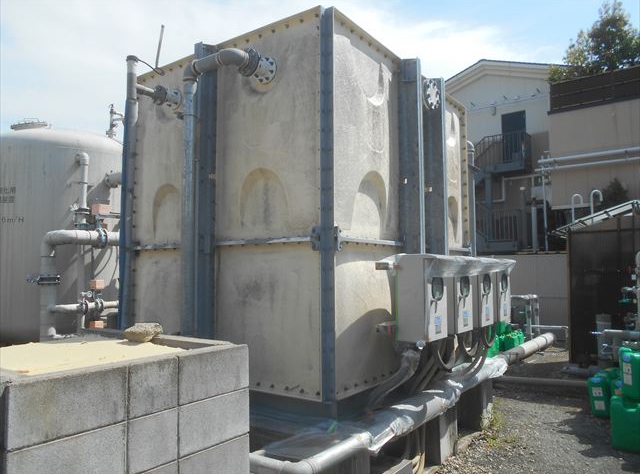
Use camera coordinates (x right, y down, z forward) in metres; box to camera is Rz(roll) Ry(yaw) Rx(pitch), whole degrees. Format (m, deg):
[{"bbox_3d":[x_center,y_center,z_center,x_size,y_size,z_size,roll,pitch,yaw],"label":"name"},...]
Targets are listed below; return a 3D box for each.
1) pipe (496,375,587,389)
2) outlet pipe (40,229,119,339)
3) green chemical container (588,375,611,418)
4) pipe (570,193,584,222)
[{"bbox_3d":[2.765,1.840,6.000,1.250,0.100,0.100,-2,-4,18],"label":"pipe"},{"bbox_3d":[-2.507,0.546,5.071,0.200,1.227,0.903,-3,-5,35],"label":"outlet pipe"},{"bbox_3d":[2.890,1.624,4.970,0.180,0.385,0.310,-3,-5,32],"label":"green chemical container"},{"bbox_3d":[4.928,-0.555,9.200,0.220,0.560,0.055,-3,-5,35],"label":"pipe"}]

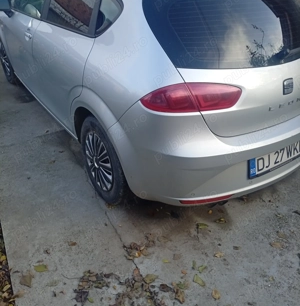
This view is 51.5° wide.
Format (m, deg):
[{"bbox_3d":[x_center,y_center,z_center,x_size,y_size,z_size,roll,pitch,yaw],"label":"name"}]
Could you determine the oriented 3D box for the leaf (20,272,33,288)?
[{"bbox_3d":[-0.650,0.675,1.635,0.060,0.014,0.095,-9,33,-18],"label":"leaf"}]

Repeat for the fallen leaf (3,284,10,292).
[{"bbox_3d":[-0.751,0.705,1.632,0.038,0.015,0.026,-20,40,-32],"label":"fallen leaf"}]

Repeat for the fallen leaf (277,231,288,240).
[{"bbox_3d":[0.862,0.538,2.024,0.059,0.012,0.053,-19,39,-32],"label":"fallen leaf"}]

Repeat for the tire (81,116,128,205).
[{"bbox_3d":[-0.274,0.031,2.135,0.205,0.630,0.630,-18,38,-30],"label":"tire"}]

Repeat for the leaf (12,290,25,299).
[{"bbox_3d":[-0.666,0.712,1.572,0.052,0.014,0.043,-3,31,-8],"label":"leaf"}]

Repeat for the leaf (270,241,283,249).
[{"bbox_3d":[0.771,0.564,1.906,0.067,0.012,0.044,0,31,-3],"label":"leaf"}]

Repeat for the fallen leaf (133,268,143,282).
[{"bbox_3d":[-0.067,0.662,1.691,0.047,0.014,0.084,0,31,-3],"label":"fallen leaf"}]

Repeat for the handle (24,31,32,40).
[{"bbox_3d":[-1.029,-1.001,2.645,0.042,0.055,0.180,-18,36,-29],"label":"handle"}]

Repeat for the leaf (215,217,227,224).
[{"bbox_3d":[0.474,0.461,2.098,0.078,0.018,0.049,-13,36,-25],"label":"leaf"}]

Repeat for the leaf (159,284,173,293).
[{"bbox_3d":[0.083,0.719,1.656,0.076,0.018,0.044,1,33,-4],"label":"leaf"}]

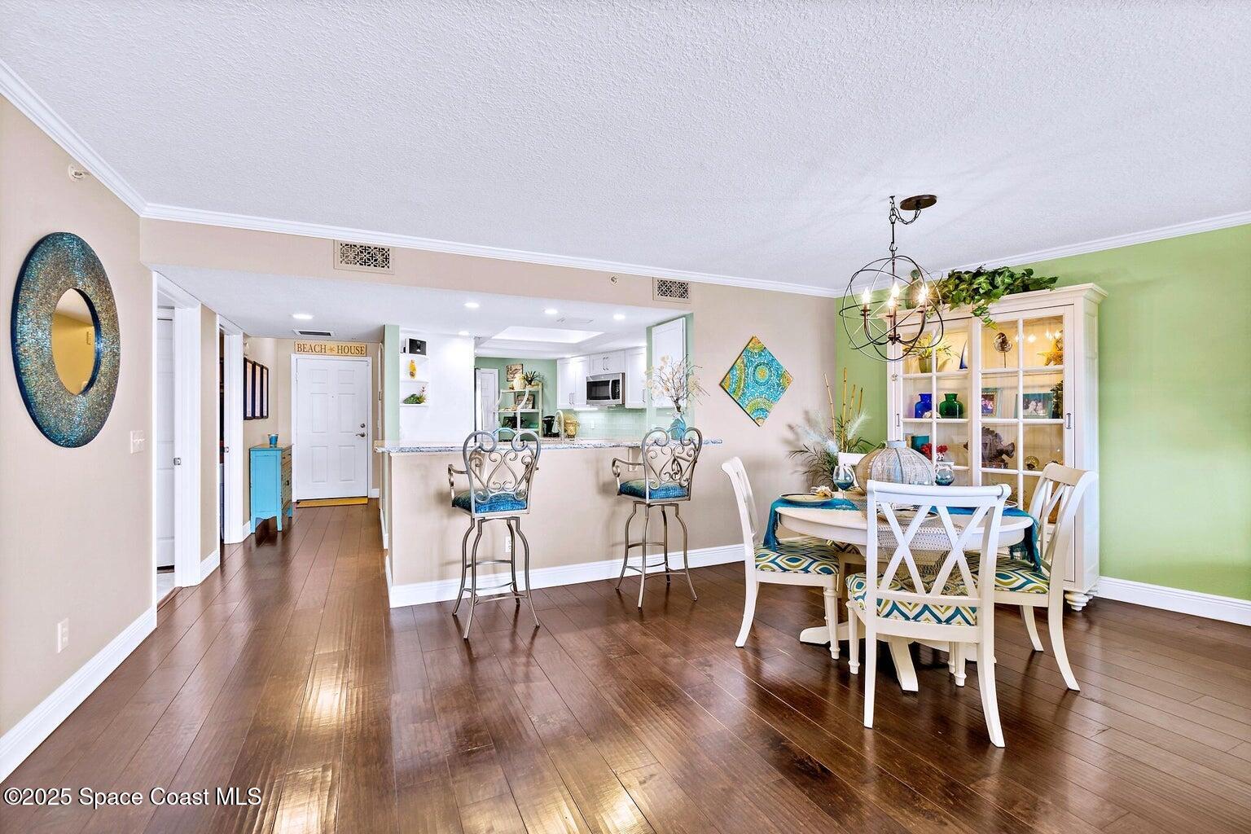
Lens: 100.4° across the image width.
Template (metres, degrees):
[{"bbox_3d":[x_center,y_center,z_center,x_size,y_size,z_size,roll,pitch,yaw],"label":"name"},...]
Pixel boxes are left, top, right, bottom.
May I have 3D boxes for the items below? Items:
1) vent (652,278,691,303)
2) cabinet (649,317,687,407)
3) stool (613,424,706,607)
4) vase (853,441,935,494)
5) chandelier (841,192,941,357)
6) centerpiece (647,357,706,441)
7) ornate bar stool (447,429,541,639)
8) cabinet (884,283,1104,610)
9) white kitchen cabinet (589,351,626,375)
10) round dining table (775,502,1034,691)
[{"bbox_3d":[0.376,-1.025,4.220,0.350,0.188,0.020,0,0,-23],"label":"vent"},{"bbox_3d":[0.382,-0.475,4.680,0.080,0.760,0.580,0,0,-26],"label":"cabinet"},{"bbox_3d":[0.208,0.654,3.674,0.472,1.195,0.542,0,0,-23],"label":"stool"},{"bbox_3d":[1.437,0.304,2.800,0.375,0.352,0.375,0,0,16],"label":"vase"},{"bbox_3d":[1.420,-0.737,2.790,0.520,0.885,0.520,0,0,27],"label":"chandelier"},{"bbox_3d":[0.405,-0.155,4.120,0.460,0.670,0.420,0,0,0],"label":"centerpiece"},{"bbox_3d":[-0.800,0.655,3.210,0.550,1.170,0.560,0,0,-19],"label":"ornate bar stool"},{"bbox_3d":[2.634,0.210,3.858,0.490,2.060,1.300,0,0,-41],"label":"cabinet"},{"bbox_3d":[-0.128,-0.716,7.208,0.331,0.311,0.765,0,0,-41],"label":"white kitchen cabinet"},{"bbox_3d":[1.420,0.860,2.790,1.210,0.760,1.210,0,0,16],"label":"round dining table"}]

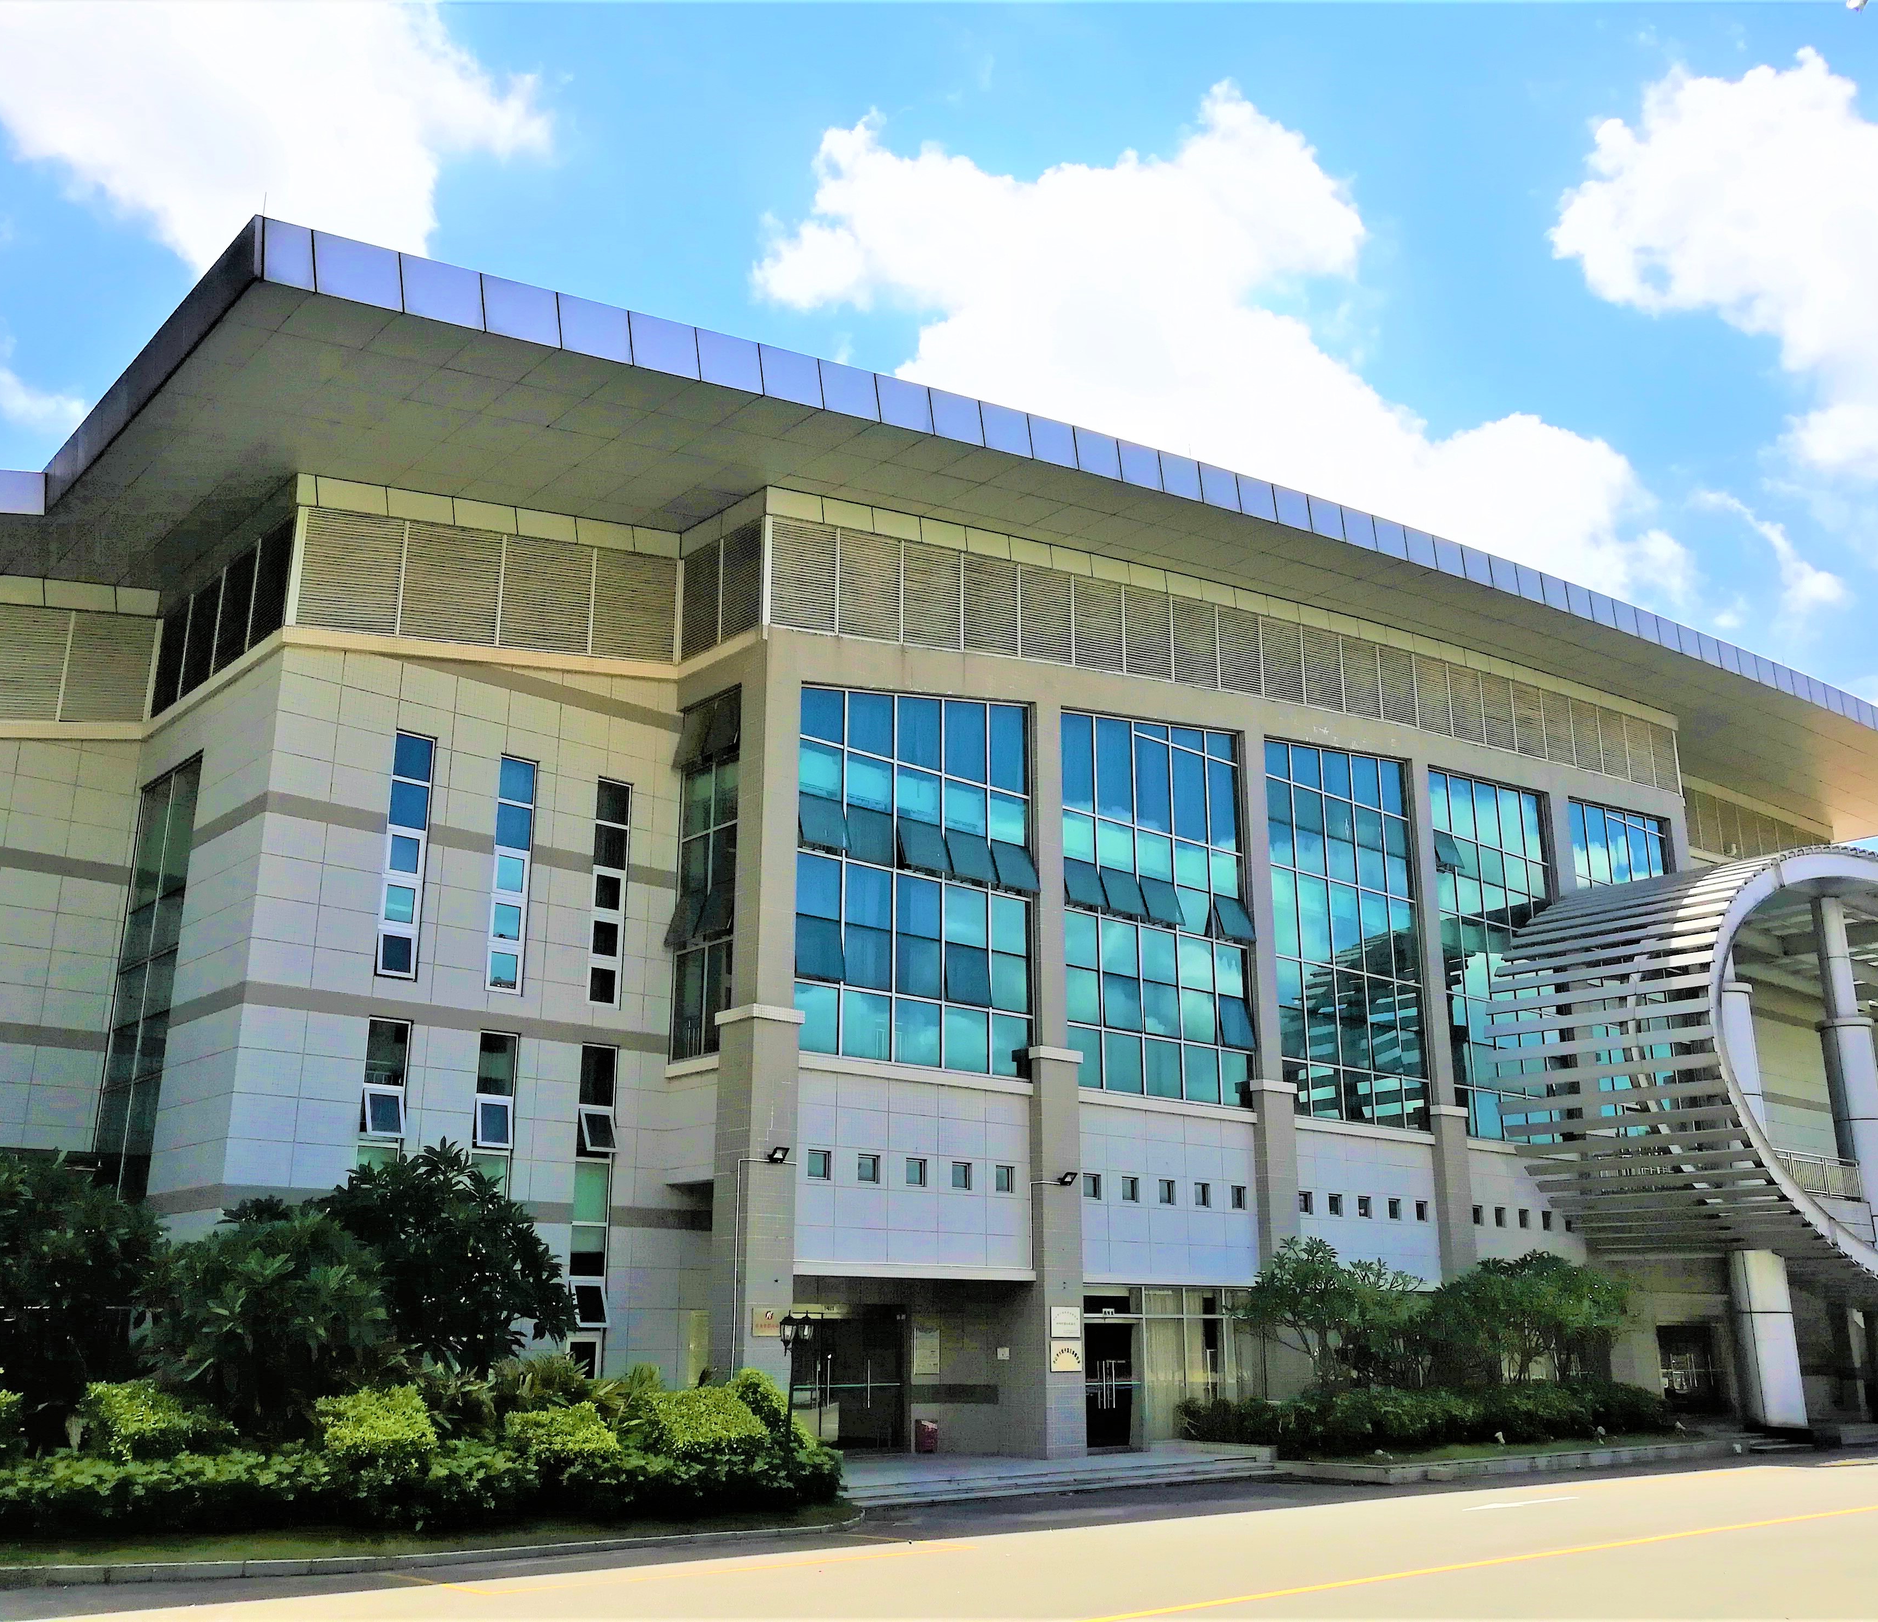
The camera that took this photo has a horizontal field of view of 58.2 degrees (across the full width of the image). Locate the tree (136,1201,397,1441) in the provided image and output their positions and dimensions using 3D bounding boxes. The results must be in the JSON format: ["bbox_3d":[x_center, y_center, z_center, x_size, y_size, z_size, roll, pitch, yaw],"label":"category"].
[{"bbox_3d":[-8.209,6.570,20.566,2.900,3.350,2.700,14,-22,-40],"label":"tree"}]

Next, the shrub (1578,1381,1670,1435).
[{"bbox_3d":[14.868,13.168,37.219,2.040,1.020,1.428,15,-22,-40],"label":"shrub"}]

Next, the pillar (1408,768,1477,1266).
[{"bbox_3d":[11.508,5.744,38.566,1.122,14.076,0.663,15,-22,-40],"label":"pillar"}]

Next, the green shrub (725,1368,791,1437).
[{"bbox_3d":[-2.392,8.136,22.420,1.050,1.400,1.050,14,-22,-40],"label":"green shrub"}]

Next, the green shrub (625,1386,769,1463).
[{"bbox_3d":[-3.306,8.478,22.919,1.530,1.173,1.122,15,-22,-40],"label":"green shrub"}]

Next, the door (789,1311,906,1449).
[{"bbox_3d":[-1.510,9.456,27.813,2.520,2.292,0.120,14,-22,-40],"label":"door"}]

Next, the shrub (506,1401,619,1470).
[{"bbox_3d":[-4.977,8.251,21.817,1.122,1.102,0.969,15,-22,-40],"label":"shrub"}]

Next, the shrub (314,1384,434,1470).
[{"bbox_3d":[-6.808,7.699,20.382,1.350,1.300,1.250,14,-22,-40],"label":"shrub"}]

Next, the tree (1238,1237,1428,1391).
[{"bbox_3d":[7.344,9.871,31.505,3.700,3.730,3.400,14,-22,-39],"label":"tree"}]

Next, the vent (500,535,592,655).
[{"bbox_3d":[-6.737,-3.686,29.115,1.700,2.100,0.150,14,-22,-39],"label":"vent"}]

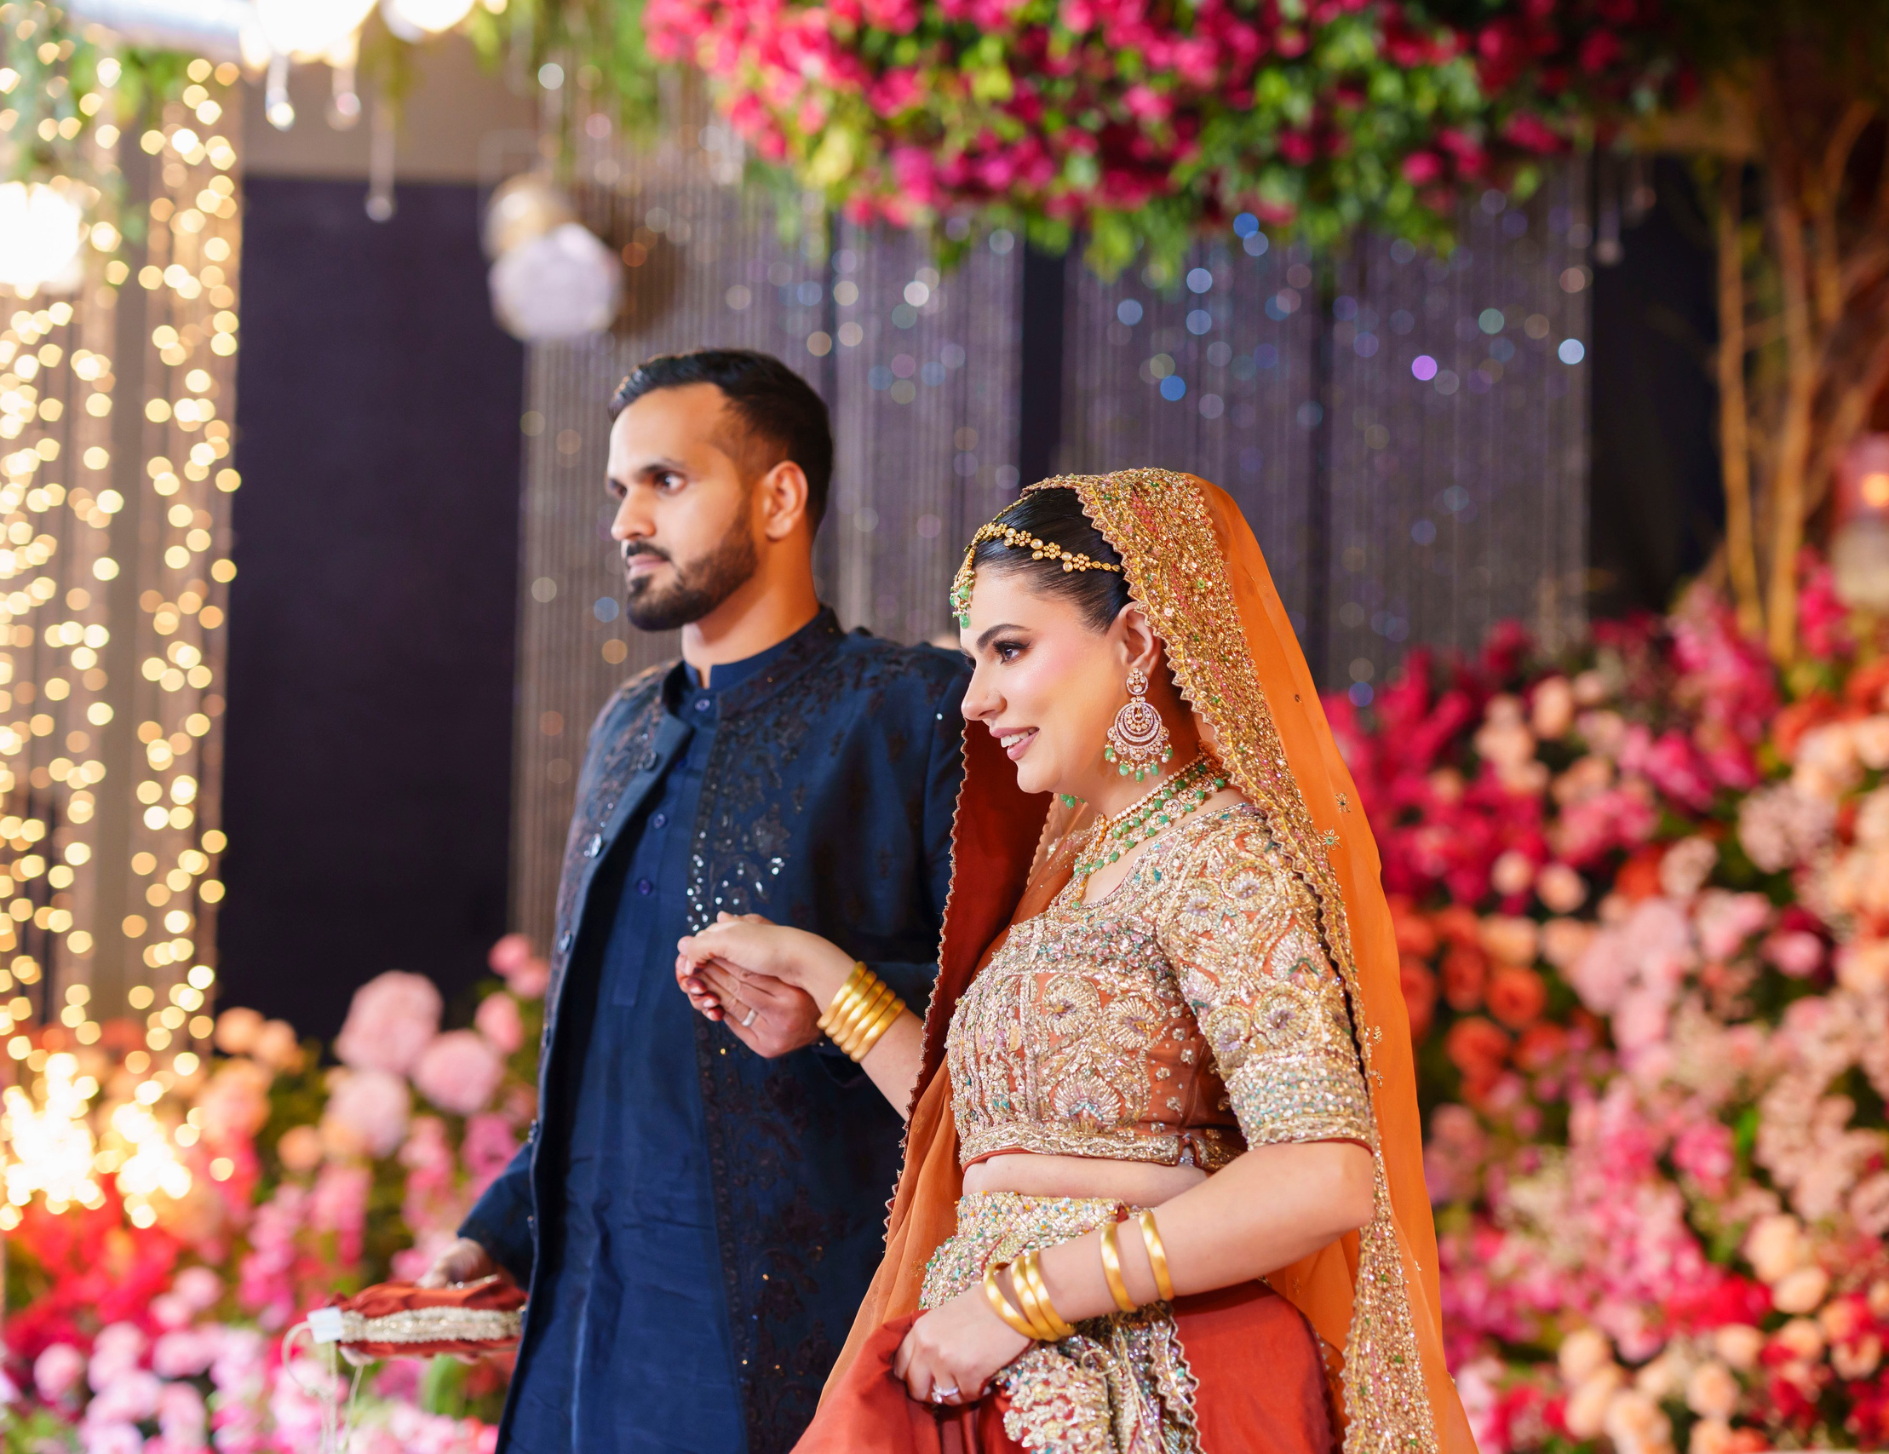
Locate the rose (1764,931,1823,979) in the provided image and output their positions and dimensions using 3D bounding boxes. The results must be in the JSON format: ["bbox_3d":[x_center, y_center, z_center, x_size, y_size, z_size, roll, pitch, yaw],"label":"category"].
[{"bbox_3d":[0.965,0.258,5.850,0.068,0.052,0.053,0,-3,20],"label":"rose"}]

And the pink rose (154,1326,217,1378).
[{"bbox_3d":[-0.810,0.667,5.500,0.069,0.055,0.055,2,-3,-14],"label":"pink rose"}]

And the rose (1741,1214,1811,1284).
[{"bbox_3d":[0.928,0.583,5.750,0.078,0.080,0.070,0,-6,15],"label":"rose"}]

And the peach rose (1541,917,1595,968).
[{"bbox_3d":[0.752,0.259,6.200,0.066,0.061,0.055,0,-5,10],"label":"peach rose"}]

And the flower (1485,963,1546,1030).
[{"bbox_3d":[0.660,0.311,5.950,0.067,0.075,0.064,1,-3,12],"label":"flower"}]

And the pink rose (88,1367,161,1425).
[{"bbox_3d":[-0.875,0.715,5.500,0.079,0.058,0.060,2,-7,-12],"label":"pink rose"}]

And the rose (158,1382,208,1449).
[{"bbox_3d":[-0.910,0.822,6.150,0.059,0.079,0.059,1,-5,0],"label":"rose"}]

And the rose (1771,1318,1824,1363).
[{"bbox_3d":[0.911,0.656,5.500,0.057,0.051,0.047,-1,-7,15],"label":"rose"}]

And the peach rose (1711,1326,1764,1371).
[{"bbox_3d":[0.855,0.670,5.550,0.053,0.048,0.045,0,-3,14],"label":"peach rose"}]

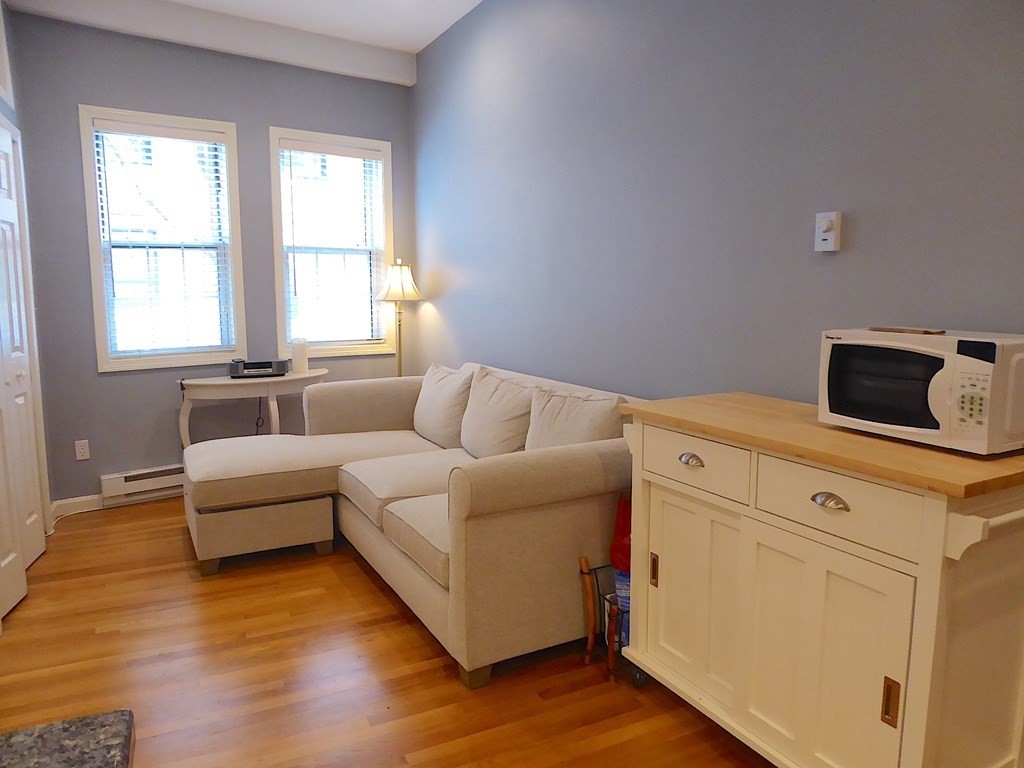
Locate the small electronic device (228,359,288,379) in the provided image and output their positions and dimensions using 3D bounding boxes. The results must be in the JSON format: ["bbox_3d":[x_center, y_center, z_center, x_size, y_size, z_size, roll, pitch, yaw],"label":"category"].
[{"bbox_3d":[-1.603,-0.092,4.498,0.350,0.104,0.203,-4,8,-33],"label":"small electronic device"}]

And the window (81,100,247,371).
[{"bbox_3d":[-2.106,-0.862,4.366,0.823,1.497,0.071,-4,8,-33],"label":"window"}]

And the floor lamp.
[{"bbox_3d":[-0.777,-0.099,4.992,0.365,1.548,0.365,-4,8,-33],"label":"floor lamp"}]

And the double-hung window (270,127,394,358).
[{"bbox_3d":[-1.216,-0.946,4.933,0.827,1.479,0.071,-4,8,-33],"label":"double-hung window"}]

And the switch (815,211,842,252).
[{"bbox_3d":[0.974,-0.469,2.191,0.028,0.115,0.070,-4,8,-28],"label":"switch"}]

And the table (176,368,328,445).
[{"bbox_3d":[-1.569,0.347,4.563,0.965,0.759,0.406,-4,8,-33],"label":"table"}]

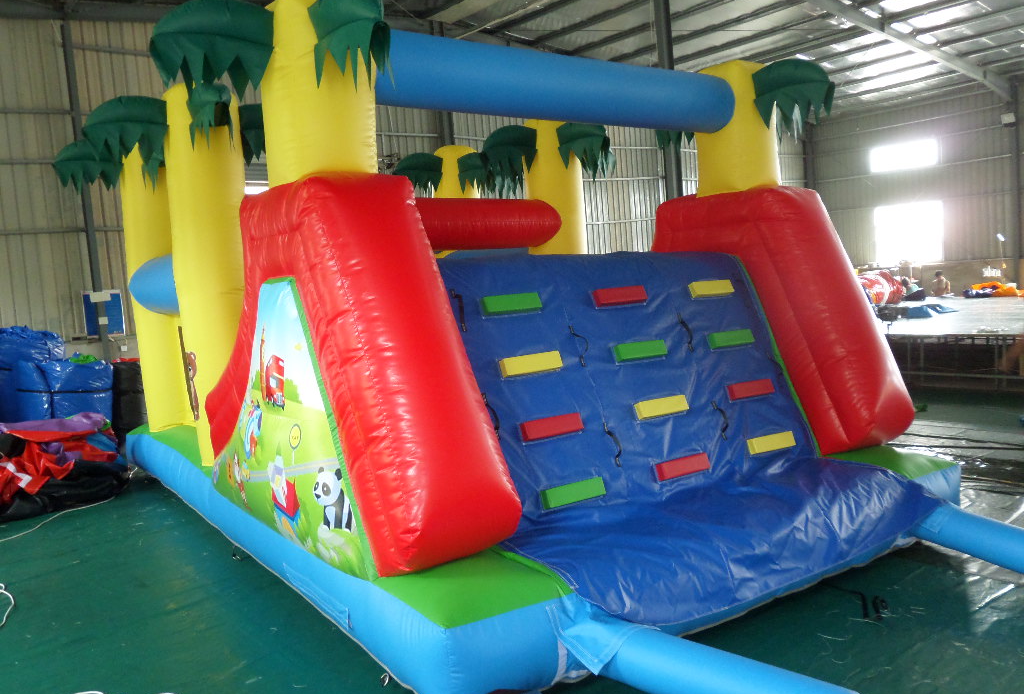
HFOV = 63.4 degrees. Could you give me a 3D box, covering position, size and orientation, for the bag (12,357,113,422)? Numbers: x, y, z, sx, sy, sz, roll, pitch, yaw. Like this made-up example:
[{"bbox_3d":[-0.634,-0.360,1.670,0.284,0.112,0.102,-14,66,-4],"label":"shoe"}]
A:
[{"bbox_3d":[-5.728,0.532,10.371,1.200,0.860,0.900,-7,6,-34],"label":"bag"}]

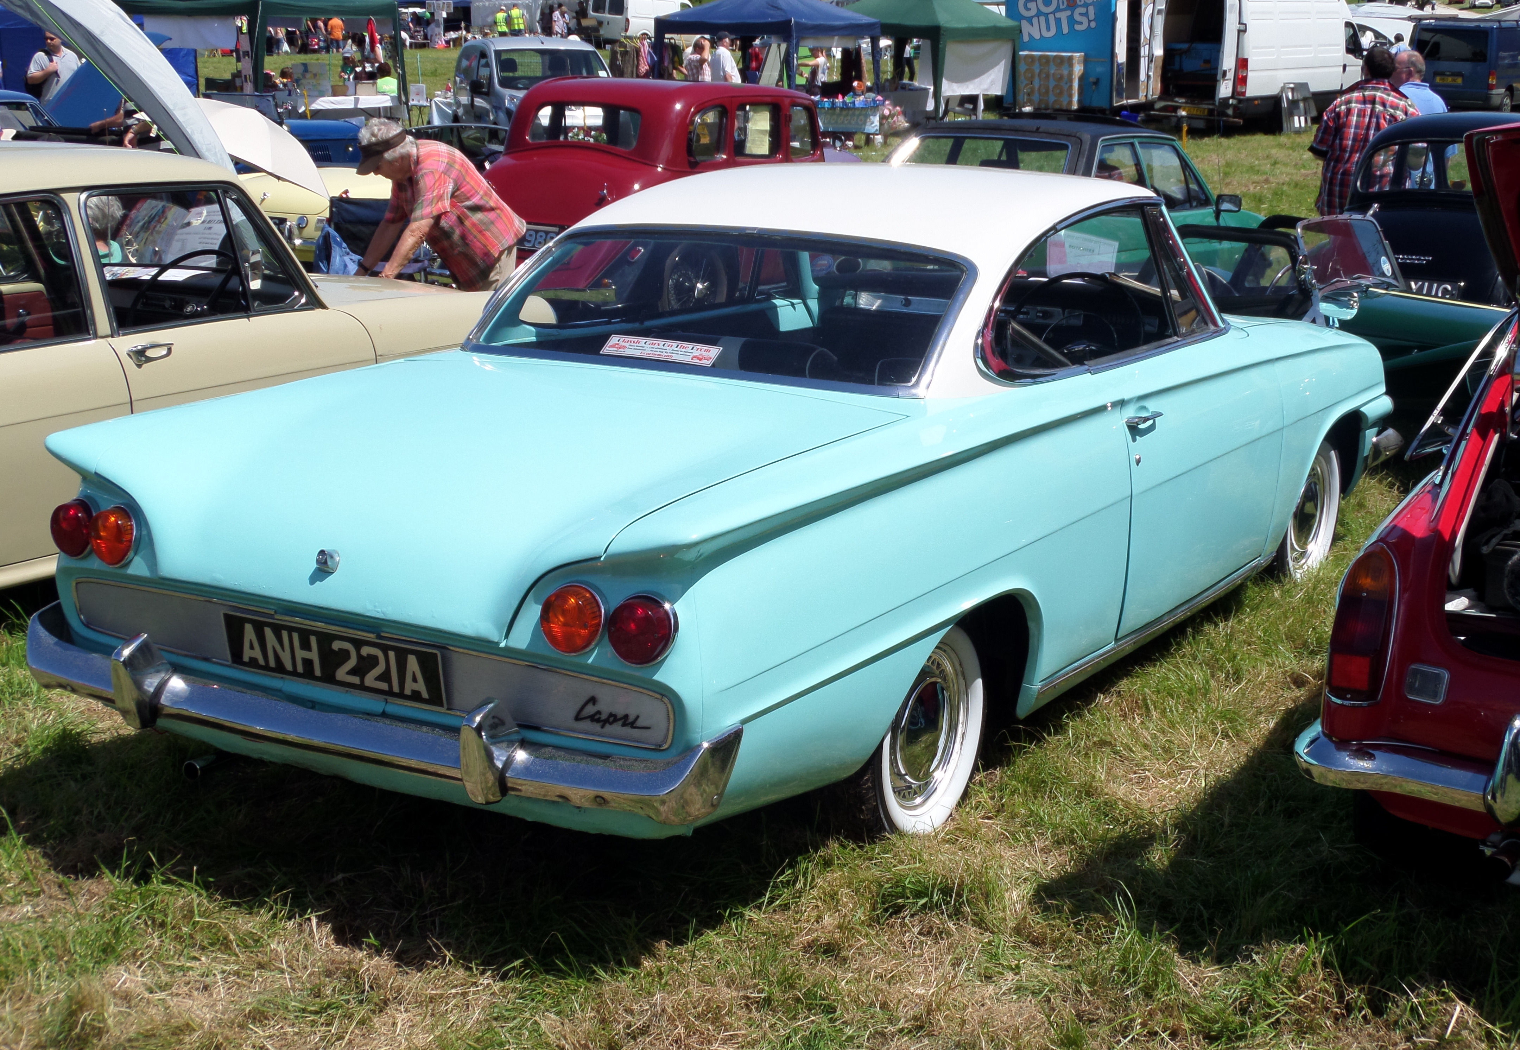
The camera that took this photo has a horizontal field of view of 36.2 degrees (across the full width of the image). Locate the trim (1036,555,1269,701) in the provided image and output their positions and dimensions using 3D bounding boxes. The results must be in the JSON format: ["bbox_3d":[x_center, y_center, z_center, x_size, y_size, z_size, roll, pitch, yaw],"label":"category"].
[{"bbox_3d":[1.015,0.231,5.755,0.030,0.050,1.580,8,14,30],"label":"trim"}]

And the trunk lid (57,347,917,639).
[{"bbox_3d":[-0.496,-0.092,4.718,1.380,0.290,1.220,8,15,30],"label":"trunk lid"}]

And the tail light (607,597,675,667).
[{"bbox_3d":[-0.202,0.180,3.931,0.118,0.120,0.068,8,15,30],"label":"tail light"}]

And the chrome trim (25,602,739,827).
[{"bbox_3d":[-0.802,0.342,4.303,1.640,0.200,0.270,8,15,30],"label":"chrome trim"}]

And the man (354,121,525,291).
[{"bbox_3d":[-1.382,-1.056,10.063,0.700,1.370,0.520,-3,13,-15],"label":"man"}]

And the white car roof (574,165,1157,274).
[{"bbox_3d":[0.267,-0.802,5.848,1.200,0.200,1.220,8,15,30],"label":"white car roof"}]

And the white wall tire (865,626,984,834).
[{"bbox_3d":[0.289,0.410,4.832,0.150,0.570,0.570,8,14,30],"label":"white wall tire"}]

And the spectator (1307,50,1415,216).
[{"bbox_3d":[3.390,-1.822,13.093,0.600,1.710,0.360,3,13,14],"label":"spectator"}]

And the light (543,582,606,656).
[{"bbox_3d":[-0.323,0.164,3.978,0.118,0.120,0.068,8,15,30],"label":"light"}]

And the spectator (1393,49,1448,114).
[{"bbox_3d":[3.912,-1.947,13.800,0.290,1.720,0.480,11,17,39],"label":"spectator"}]

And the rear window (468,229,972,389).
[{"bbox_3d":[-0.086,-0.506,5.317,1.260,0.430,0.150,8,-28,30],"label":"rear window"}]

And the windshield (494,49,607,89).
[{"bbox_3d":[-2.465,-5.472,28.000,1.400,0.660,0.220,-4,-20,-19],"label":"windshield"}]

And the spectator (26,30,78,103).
[{"bbox_3d":[-6.674,-3.811,22.000,0.520,1.770,0.320,0,13,-4],"label":"spectator"}]

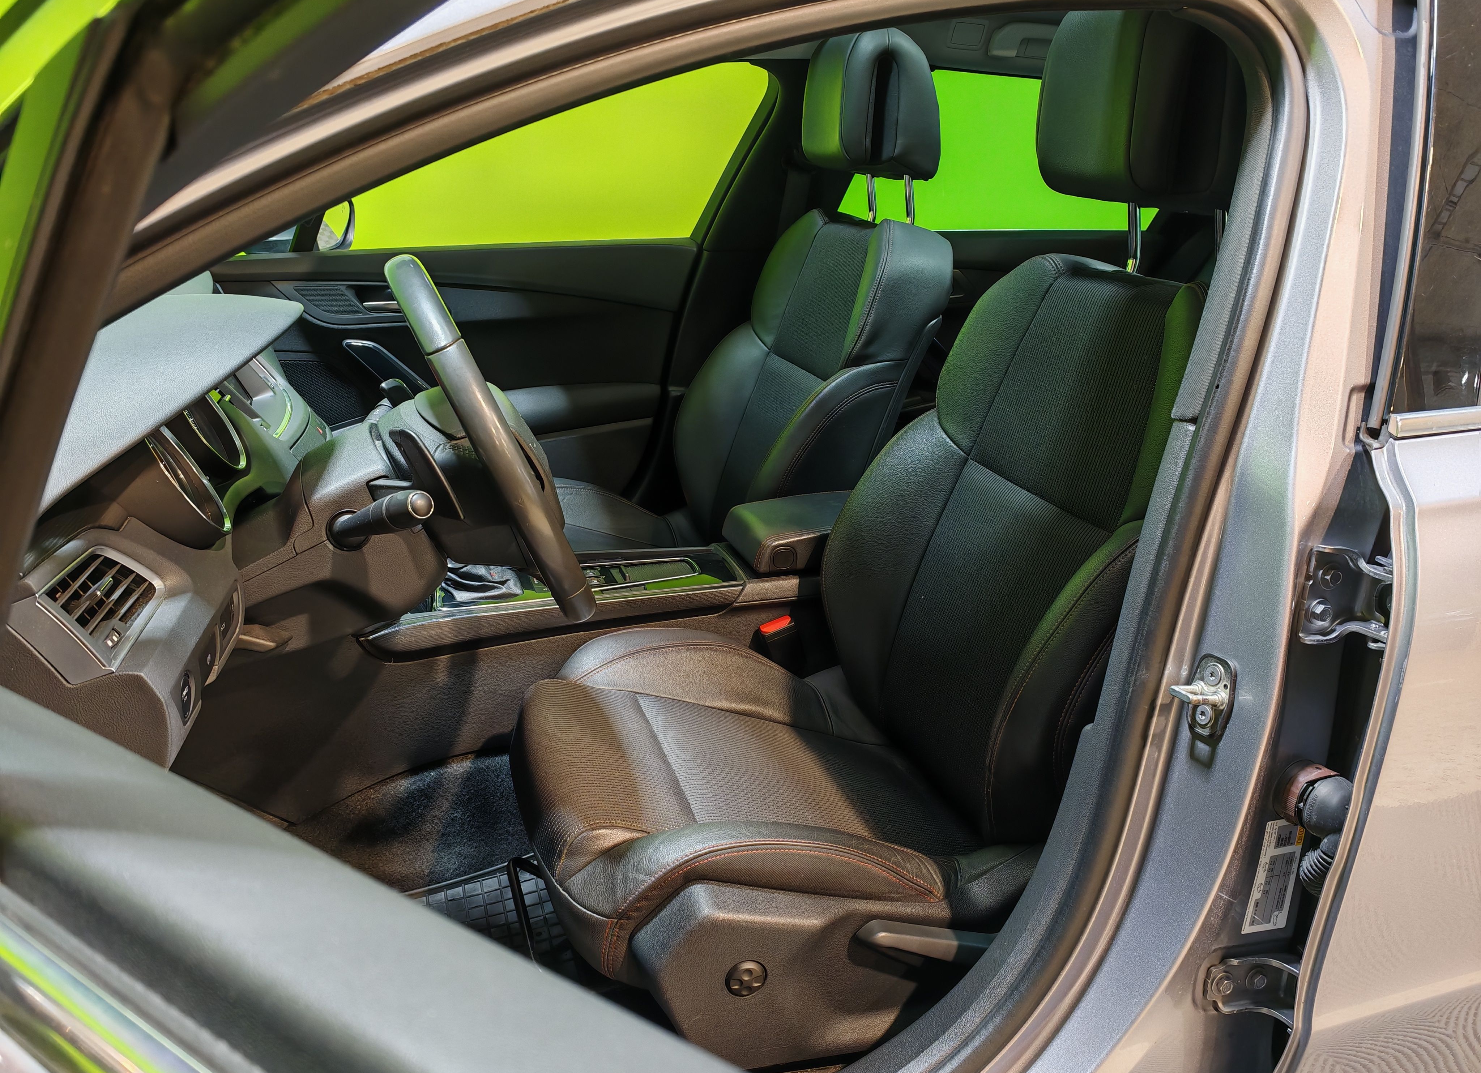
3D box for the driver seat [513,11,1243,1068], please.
[{"bbox_3d":[0.143,-0.008,1.245,0.810,1.100,0.540,-6,21,-17],"label":"driver seat"}]

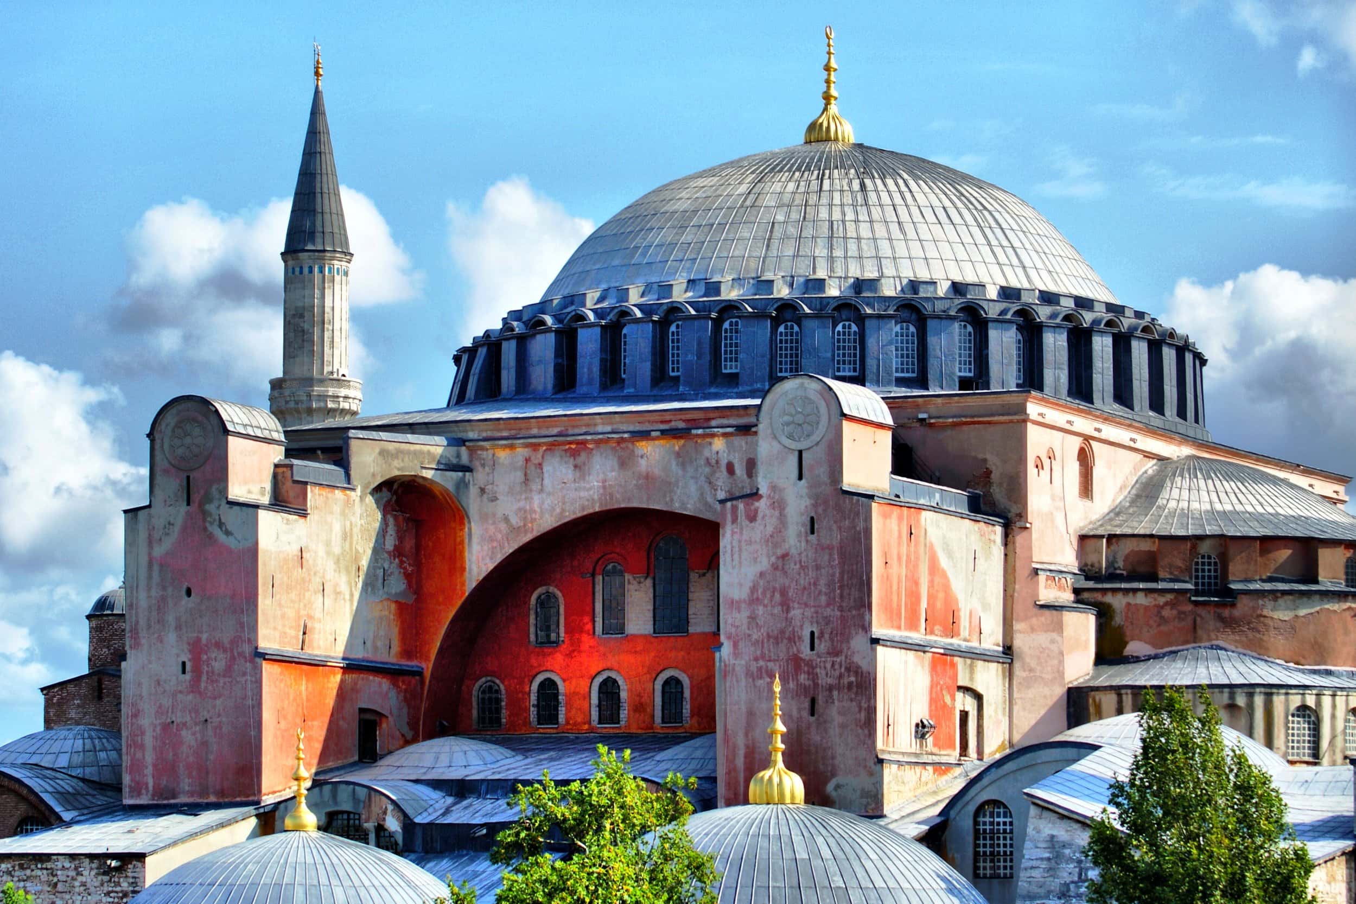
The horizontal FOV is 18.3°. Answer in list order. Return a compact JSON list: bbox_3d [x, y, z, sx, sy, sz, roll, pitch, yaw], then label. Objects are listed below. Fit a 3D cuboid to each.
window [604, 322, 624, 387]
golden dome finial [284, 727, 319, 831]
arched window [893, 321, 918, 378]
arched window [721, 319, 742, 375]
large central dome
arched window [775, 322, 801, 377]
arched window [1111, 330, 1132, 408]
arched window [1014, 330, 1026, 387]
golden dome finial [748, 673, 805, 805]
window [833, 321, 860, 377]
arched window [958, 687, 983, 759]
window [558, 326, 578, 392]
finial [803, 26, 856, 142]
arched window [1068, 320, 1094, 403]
[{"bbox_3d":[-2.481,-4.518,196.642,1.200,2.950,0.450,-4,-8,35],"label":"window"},{"bbox_3d":[-12.528,10.874,140.098,1.120,3.500,1.120,0,-6,0],"label":"golden dome finial"},{"bbox_3d":[10.228,-4.607,189.606,1.130,2.470,0.300,1,-6,-9],"label":"arched window"},{"bbox_3d":[2.573,-4.841,194.700,1.100,2.500,0.350,-2,-7,17],"label":"arched window"},{"bbox_3d":[7.475,-11.261,207.385,28.600,8.220,28.600,0,-6,2],"label":"large central dome"},{"bbox_3d":[4.964,-4.605,189.559,1.130,2.470,0.300,-1,-6,8],"label":"arched window"},{"bbox_3d":[20.420,-3.830,194.243,0.400,3.500,1.250,-6,-9,43],"label":"arched window"},{"bbox_3d":[15.561,-4.425,195.919,1.100,2.600,0.350,4,-8,-28],"label":"arched window"},{"bbox_3d":[2.936,8.509,125.000,1.650,3.900,1.650,0,-7,0],"label":"golden dome finial"},{"bbox_3d":[7.616,-4.601,189.378,1.130,2.470,0.300,0,-6,-1],"label":"window"},{"bbox_3d":[11.939,11.130,172.991,0.400,2.950,2.350,-3,-7,26],"label":"arched window"},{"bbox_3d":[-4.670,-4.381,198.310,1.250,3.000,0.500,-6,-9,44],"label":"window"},{"bbox_3d":[7.641,-18.508,212.764,2.500,6.000,2.500,0,-7,0],"label":"finial"},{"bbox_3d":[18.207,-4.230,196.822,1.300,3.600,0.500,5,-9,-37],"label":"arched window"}]

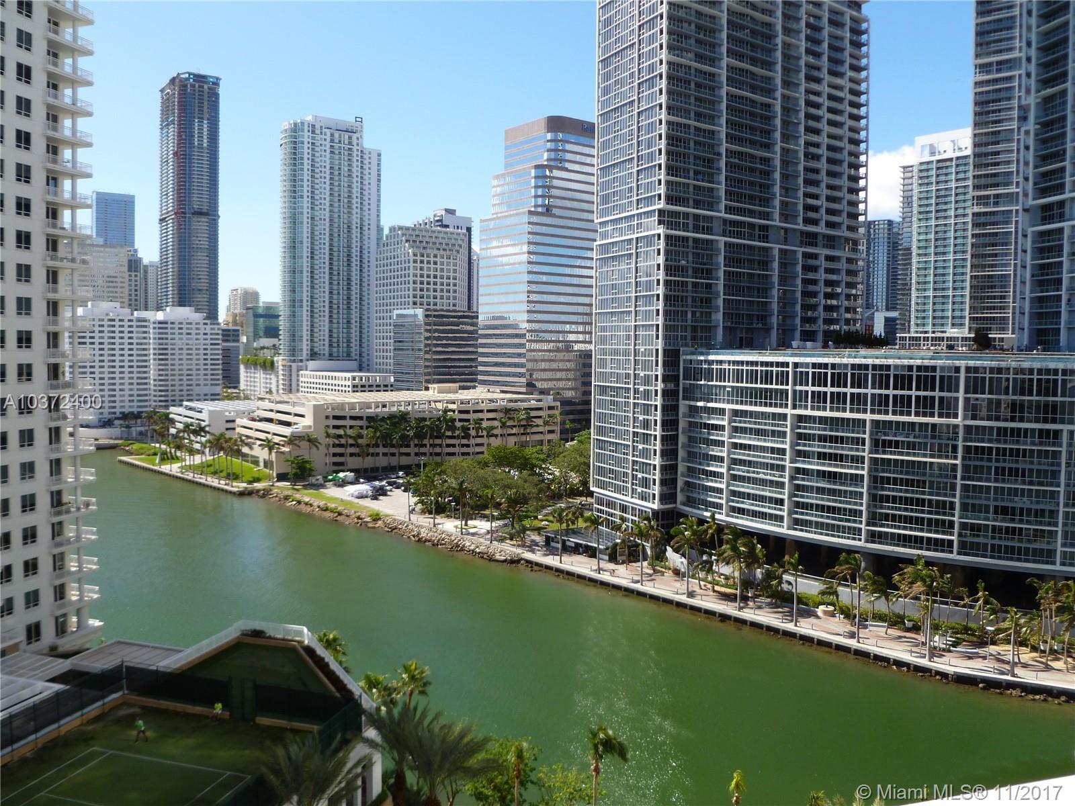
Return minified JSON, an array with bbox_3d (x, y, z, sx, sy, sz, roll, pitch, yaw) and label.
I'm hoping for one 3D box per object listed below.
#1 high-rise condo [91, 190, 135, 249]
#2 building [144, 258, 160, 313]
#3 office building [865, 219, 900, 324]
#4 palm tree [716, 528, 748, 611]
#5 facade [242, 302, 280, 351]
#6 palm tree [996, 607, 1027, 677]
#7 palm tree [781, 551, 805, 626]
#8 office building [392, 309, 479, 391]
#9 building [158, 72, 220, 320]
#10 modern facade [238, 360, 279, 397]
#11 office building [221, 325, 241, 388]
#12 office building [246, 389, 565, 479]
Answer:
[{"bbox_3d":[-534.120,-146.540,1099.770,44.000,229.690,24.000,-2,4,-36],"label":"high-rise condo"},{"bbox_3d":[-384.300,-79.250,868.210,22.000,122.000,22.000,-2,4,-37],"label":"building"},{"bbox_3d":[300.980,-80.910,753.270,38.000,153.500,28.000,3,4,29],"label":"office building"},{"bbox_3d":[33.100,28.130,147.720,5.300,14.610,5.300,2,4,13],"label":"palm tree"},{"bbox_3d":[-200.740,-35.880,651.390,32.000,73.580,24.000,-2,4,-36],"label":"facade"},{"bbox_3d":[65.080,32.810,119.370,4.170,9.640,4.170,3,4,29],"label":"palm tree"},{"bbox_3d":[39.040,28.390,131.790,3.500,11.000,3.500,2,4,17],"label":"palm tree"},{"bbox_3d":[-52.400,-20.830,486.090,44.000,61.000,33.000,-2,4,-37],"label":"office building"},{"bbox_3d":[-287.950,-134.170,728.310,32.000,257.800,52.000,-2,4,-36],"label":"building"},{"bbox_3d":[-164.910,-11.960,559.450,30.000,33.000,62.000,-2,4,-37],"label":"modern facade"},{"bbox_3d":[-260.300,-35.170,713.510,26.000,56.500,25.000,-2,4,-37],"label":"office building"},{"bbox_3d":[-53.020,8.880,326.550,113.000,24.200,54.000,-2,4,-37],"label":"office building"}]

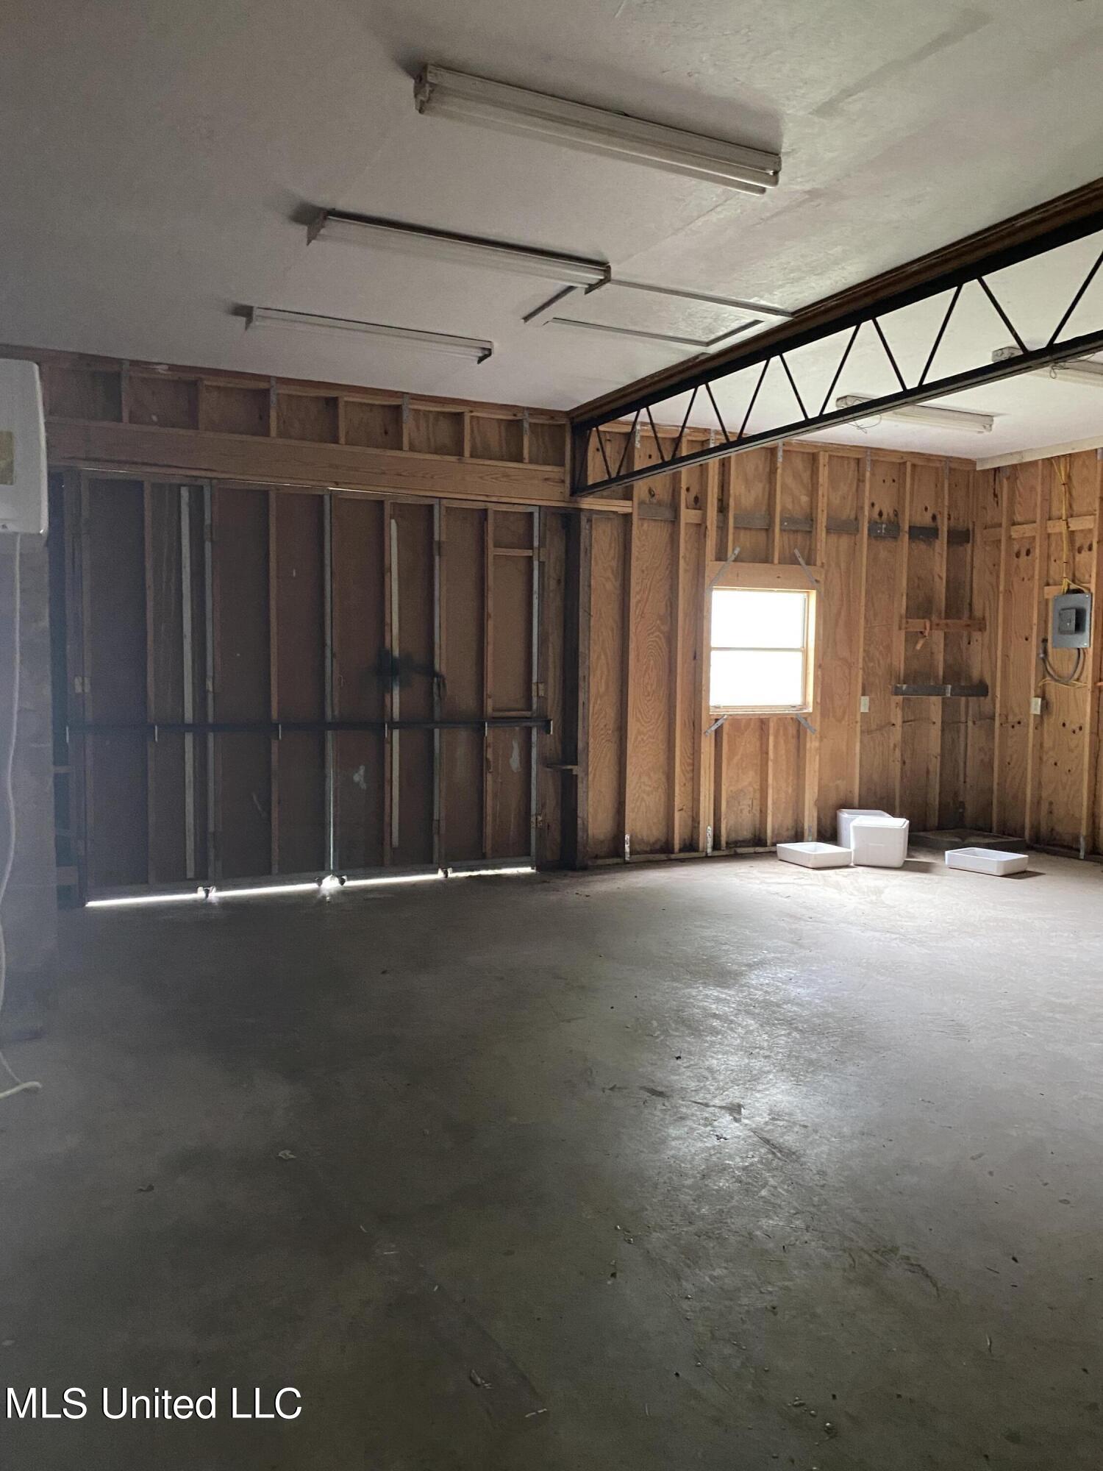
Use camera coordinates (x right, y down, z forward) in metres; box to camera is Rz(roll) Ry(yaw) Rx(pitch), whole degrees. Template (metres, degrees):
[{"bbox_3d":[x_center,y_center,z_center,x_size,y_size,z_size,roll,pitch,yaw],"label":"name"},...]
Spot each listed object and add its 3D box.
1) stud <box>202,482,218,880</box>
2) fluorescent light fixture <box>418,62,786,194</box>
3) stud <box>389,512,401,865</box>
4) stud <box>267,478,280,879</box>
[{"bbox_3d":[-1.993,-0.299,6.428,0.038,2.297,0.089,-2,4,-27],"label":"stud"},{"bbox_3d":[0.183,-1.848,3.424,1.235,0.098,0.115,-2,4,-27],"label":"fluorescent light fixture"},{"bbox_3d":[-0.993,-0.315,6.931,0.040,2.086,0.070,-2,4,-27],"label":"stud"},{"bbox_3d":[-1.664,-0.313,6.593,0.038,2.284,0.089,-2,4,-27],"label":"stud"}]

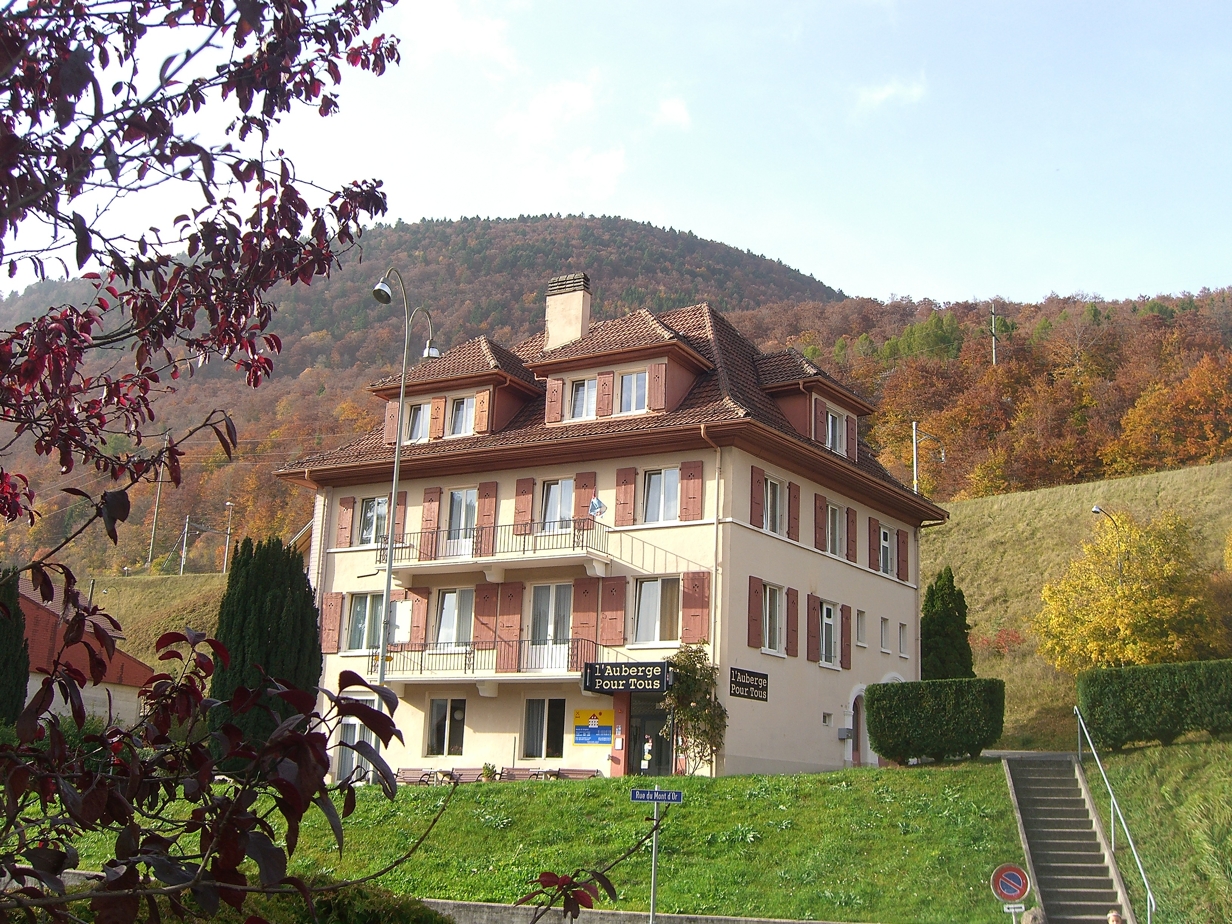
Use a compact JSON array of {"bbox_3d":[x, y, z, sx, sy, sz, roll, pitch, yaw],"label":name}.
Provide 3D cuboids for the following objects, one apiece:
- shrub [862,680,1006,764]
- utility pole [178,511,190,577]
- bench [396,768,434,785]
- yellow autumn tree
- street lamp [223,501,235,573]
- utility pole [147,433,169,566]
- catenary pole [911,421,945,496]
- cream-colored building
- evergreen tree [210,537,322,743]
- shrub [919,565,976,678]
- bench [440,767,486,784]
[{"bbox_3d":[5.757,4.663,24.400,2.450,1.450,1.100,0,-13,12],"label":"shrub"},{"bbox_3d":[-52.383,10.392,164.084,0.350,8.200,0.350,-6,-15,33],"label":"utility pole"},{"bbox_3d":[-5.648,8.727,36.691,1.250,0.800,0.620,-6,-15,33],"label":"bench"},{"bbox_3d":[19.736,6.189,52.017,7.000,8.800,7.000,-2,-14,21],"label":"yellow autumn tree"},{"bbox_3d":[-49.079,9.656,170.950,0.900,9.400,0.700,-6,-15,33],"label":"street lamp"},{"bbox_3d":[-60.778,4.893,180.001,0.400,17.900,0.400,-6,-15,33],"label":"utility pole"},{"bbox_3d":[23.993,1.485,104.395,0.350,8.600,4.200,-9,-17,42],"label":"catenary pole"},{"bbox_3d":[0.397,2.034,43.049,16.264,17.106,14.542,-6,-15,33],"label":"cream-colored building"},{"bbox_3d":[-9.664,5.558,37.218,3.000,7.000,3.000,6,-13,-14],"label":"evergreen tree"},{"bbox_3d":[11.252,6.804,45.763,2.100,6.600,2.100,-1,-13,14],"label":"shrub"},{"bbox_3d":[-4.037,8.494,35.663,1.250,0.800,0.620,-6,-15,33],"label":"bench"}]

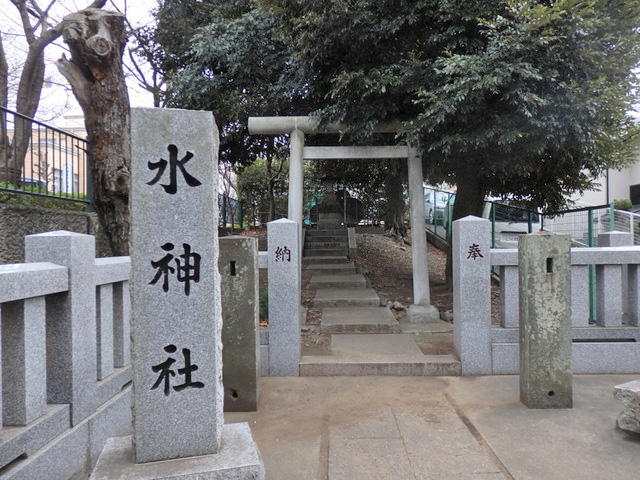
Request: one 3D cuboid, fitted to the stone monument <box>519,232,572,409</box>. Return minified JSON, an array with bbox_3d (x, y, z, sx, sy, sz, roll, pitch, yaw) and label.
[{"bbox_3d":[1.920,0.666,3.940,0.360,1.480,0.190,-1,0,1],"label":"stone monument"}]

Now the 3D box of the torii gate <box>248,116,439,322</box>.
[{"bbox_3d":[0.570,-0.340,7.380,3.400,3.240,0.440,-1,0,1],"label":"torii gate"}]

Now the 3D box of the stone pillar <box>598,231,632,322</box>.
[{"bbox_3d":[3.920,0.480,6.130,0.280,1.220,0.280,-1,0,1],"label":"stone pillar"}]

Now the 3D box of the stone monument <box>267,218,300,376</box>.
[{"bbox_3d":[-0.380,0.597,5.020,0.320,1.660,0.310,-1,0,1],"label":"stone monument"}]

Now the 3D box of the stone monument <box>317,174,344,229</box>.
[{"bbox_3d":[0.270,-1.070,13.100,0.740,1.600,0.720,-1,0,1],"label":"stone monument"}]

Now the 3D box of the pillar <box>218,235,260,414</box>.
[{"bbox_3d":[-0.710,0.697,3.930,0.355,1.470,0.200,-1,0,1],"label":"pillar"}]

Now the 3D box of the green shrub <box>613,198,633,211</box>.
[{"bbox_3d":[7.860,-0.880,12.000,0.500,0.380,0.450,-1,0,1],"label":"green shrub"}]

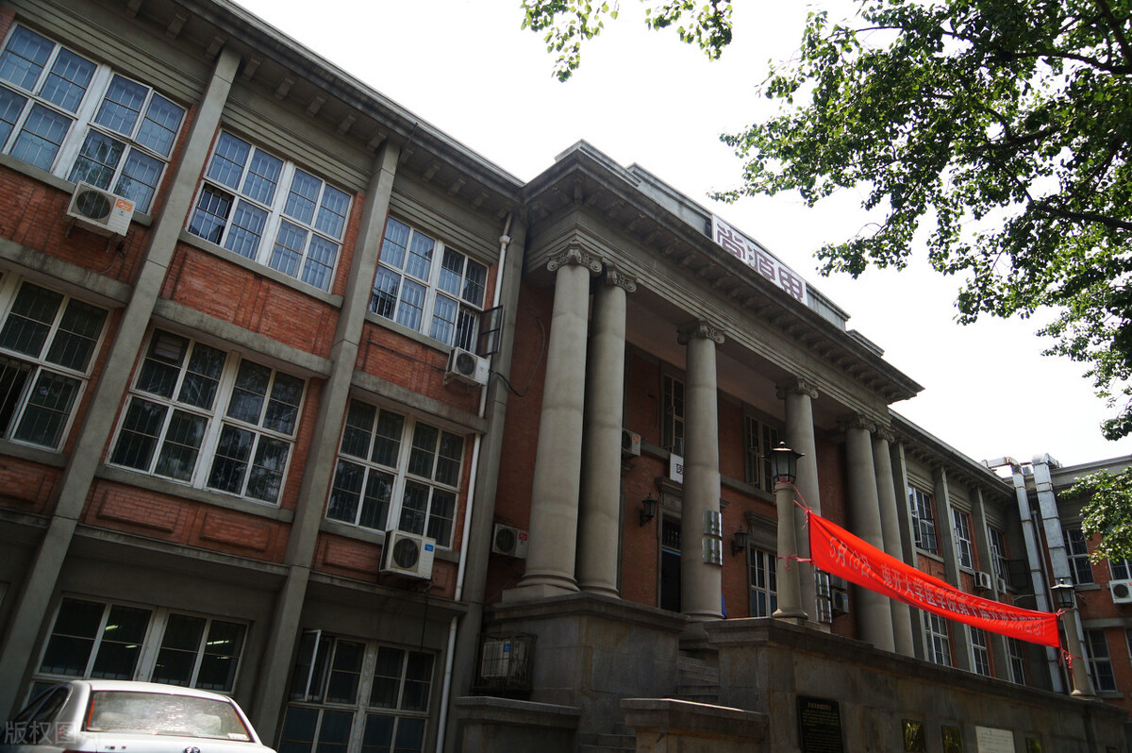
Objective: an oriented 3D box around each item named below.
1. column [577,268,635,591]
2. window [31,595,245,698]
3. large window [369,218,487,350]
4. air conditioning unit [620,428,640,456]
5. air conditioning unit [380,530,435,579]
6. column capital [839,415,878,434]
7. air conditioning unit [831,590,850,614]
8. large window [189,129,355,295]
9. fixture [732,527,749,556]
[{"bbox_3d":[0.727,1.072,14.614,1.020,6.943,1.020,4,-26,2],"label":"column"},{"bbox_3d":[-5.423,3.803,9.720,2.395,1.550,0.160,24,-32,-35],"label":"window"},{"bbox_3d":[-2.575,-1.743,14.706,2.395,2.113,0.160,24,-32,-35],"label":"large window"},{"bbox_3d":[1.368,1.553,17.612,0.790,0.530,0.280,24,-32,-35],"label":"air conditioning unit"},{"bbox_3d":[-2.662,3.013,12.633,0.840,0.650,0.310,24,-32,-35],"label":"air conditioning unit"},{"bbox_3d":[8.466,1.552,21.859,0.840,0.513,0.840,24,-32,-35],"label":"column capital"},{"bbox_3d":[8.141,6.780,22.638,0.800,0.600,0.300,24,-32,-35],"label":"air conditioning unit"},{"bbox_3d":[-5.111,-2.900,13.376,2.510,2.200,0.140,24,-32,-35],"label":"large window"},{"bbox_3d":[4.511,4.268,19.567,0.310,0.690,0.410,24,-32,-35],"label":"fixture"}]

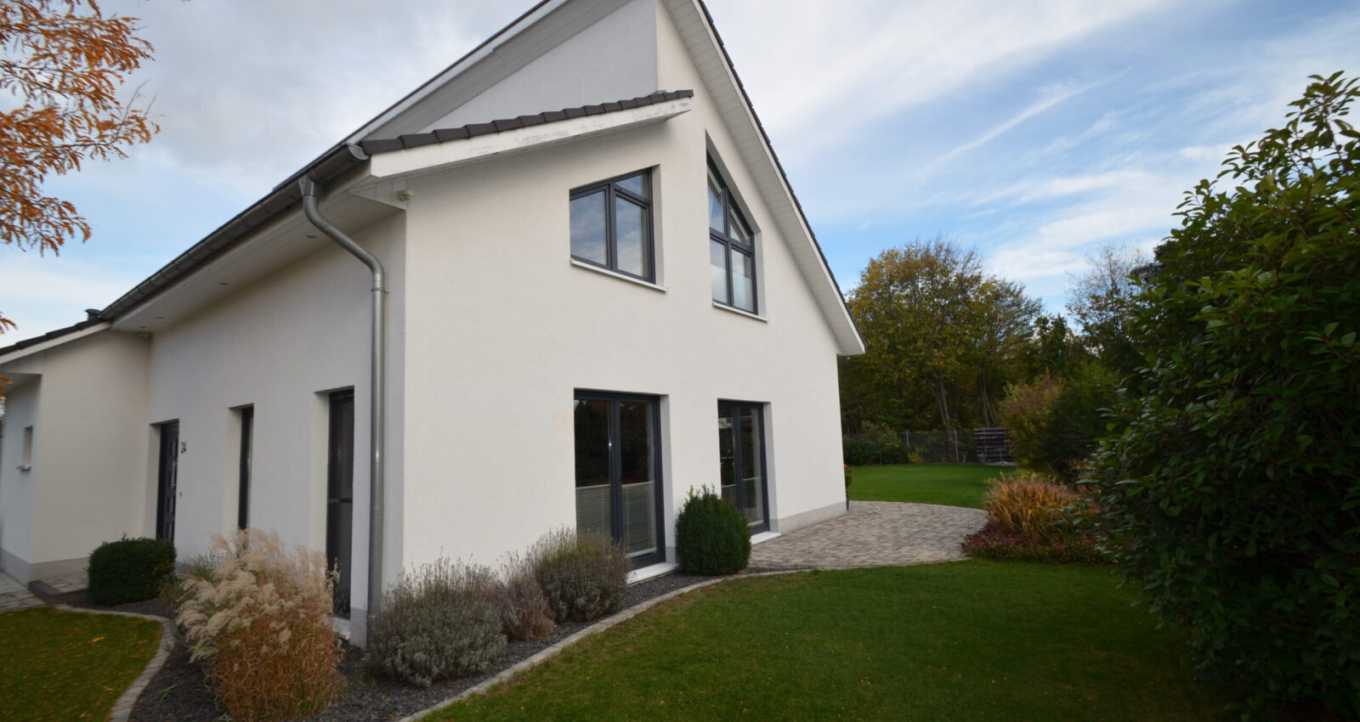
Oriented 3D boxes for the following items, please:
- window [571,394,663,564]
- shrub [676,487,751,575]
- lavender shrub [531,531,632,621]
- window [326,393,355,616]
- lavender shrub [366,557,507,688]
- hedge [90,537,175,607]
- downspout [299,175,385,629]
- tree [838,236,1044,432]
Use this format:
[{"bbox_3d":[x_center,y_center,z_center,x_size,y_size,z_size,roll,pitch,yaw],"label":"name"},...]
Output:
[{"bbox_3d":[-0.737,1.463,6.670,0.100,2.169,1.665,-8,-9,35],"label":"window"},{"bbox_3d":[0.400,2.030,6.900,0.880,0.980,0.920,-3,-7,0],"label":"shrub"},{"bbox_3d":[-0.940,2.020,5.330,0.850,0.740,0.950,-8,-9,35],"label":"lavender shrub"},{"bbox_3d":[-3.037,1.296,5.236,0.780,2.066,0.100,-8,-9,35],"label":"window"},{"bbox_3d":[-1.770,1.890,4.170,0.880,0.760,0.980,-8,-9,35],"label":"lavender shrub"},{"bbox_3d":[-6.552,2.501,6.796,0.850,0.630,0.660,-8,-9,35],"label":"hedge"},{"bbox_3d":[-2.588,0.464,4.306,0.120,3.654,0.702,-8,-9,35],"label":"downspout"},{"bbox_3d":[12.540,-0.641,27.300,9.600,10.400,8.200,-6,-8,24],"label":"tree"}]

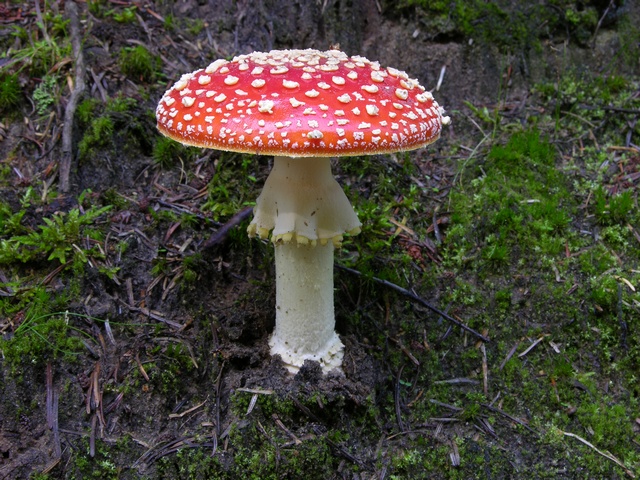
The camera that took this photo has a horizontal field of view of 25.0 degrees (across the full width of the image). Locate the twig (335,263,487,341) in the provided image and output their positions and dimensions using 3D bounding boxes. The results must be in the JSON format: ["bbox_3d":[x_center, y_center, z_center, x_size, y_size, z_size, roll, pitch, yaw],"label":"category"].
[{"bbox_3d":[0.049,0.032,0.768,0.096,0.004,0.006,26,61,21],"label":"twig"}]

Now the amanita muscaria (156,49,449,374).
[{"bbox_3d":[-0.009,-0.014,0.708,0.140,0.157,0.140,1,12,0],"label":"amanita muscaria"}]

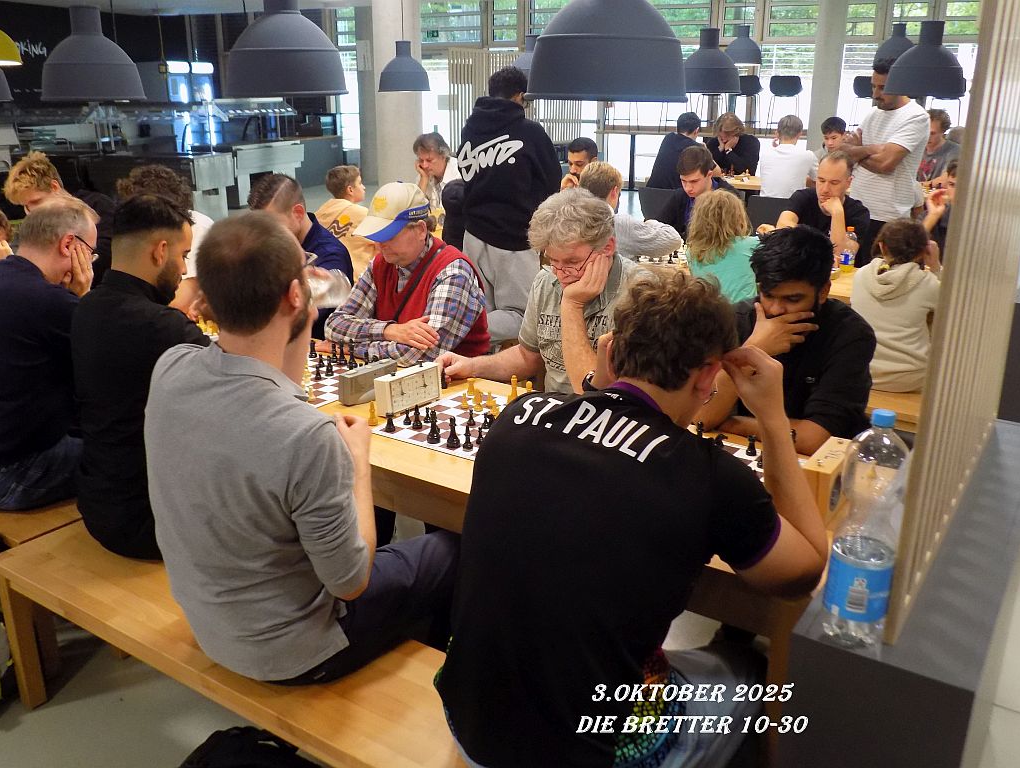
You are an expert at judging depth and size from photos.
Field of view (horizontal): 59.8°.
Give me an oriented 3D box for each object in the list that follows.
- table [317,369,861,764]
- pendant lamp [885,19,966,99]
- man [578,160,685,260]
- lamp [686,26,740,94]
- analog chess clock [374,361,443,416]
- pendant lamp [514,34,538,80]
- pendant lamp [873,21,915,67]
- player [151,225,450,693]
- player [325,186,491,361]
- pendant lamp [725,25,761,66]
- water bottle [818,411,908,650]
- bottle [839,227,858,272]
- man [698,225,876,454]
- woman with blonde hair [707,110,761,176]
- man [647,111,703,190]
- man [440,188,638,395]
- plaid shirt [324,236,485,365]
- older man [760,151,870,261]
[{"bbox_3d":[-0.079,0.475,2.559,2.050,0.745,0.716,12,22,32],"label":"table"},{"bbox_3d":[2.251,-1.745,4.771,0.400,0.370,0.400,12,22,32],"label":"pendant lamp"},{"bbox_3d":[0.511,-0.486,4.707,0.540,1.310,0.820,12,22,33],"label":"man"},{"bbox_3d":[1.186,-1.934,5.304,0.395,0.355,0.395,0,18,0],"label":"lamp"},{"bbox_3d":[-0.308,0.013,2.716,0.058,0.122,0.207,13,22,34],"label":"analog chess clock"},{"bbox_3d":[0.172,-2.209,6.104,0.395,0.355,0.395,0,18,0],"label":"pendant lamp"},{"bbox_3d":[3.573,-3.114,8.179,0.400,0.370,0.400,12,22,32],"label":"pendant lamp"},{"bbox_3d":[-0.387,0.309,2.106,0.530,1.420,0.760,12,22,33],"label":"player"},{"bbox_3d":[-0.364,-0.035,3.170,0.640,1.332,0.700,12,22,32],"label":"player"},{"bbox_3d":[2.313,-3.363,8.804,0.395,0.355,0.395,0,18,0],"label":"pendant lamp"},{"bbox_3d":[0.500,0.206,1.244,0.088,0.335,0.088,12,22,32],"label":"water bottle"},{"bbox_3d":[1.764,-0.705,4.602,0.068,0.235,0.068,12,22,32],"label":"bottle"},{"bbox_3d":[0.758,0.181,2.666,0.540,1.310,0.700,12,22,33],"label":"man"},{"bbox_3d":[2.232,-2.118,9.174,0.540,1.330,0.750,12,22,32],"label":"woman with blonde hair"},{"bbox_3d":[1.677,-1.876,8.403,0.520,1.330,0.780,12,22,32],"label":"man"},{"bbox_3d":[0.128,0.065,2.830,0.620,1.356,0.680,8,20,23],"label":"man"},{"bbox_3d":[-0.372,-0.269,3.297,0.530,0.520,0.460,12,22,33],"label":"plaid shirt"},{"bbox_3d":[1.788,-0.648,5.161,0.570,1.330,0.720,12,22,33],"label":"older man"}]

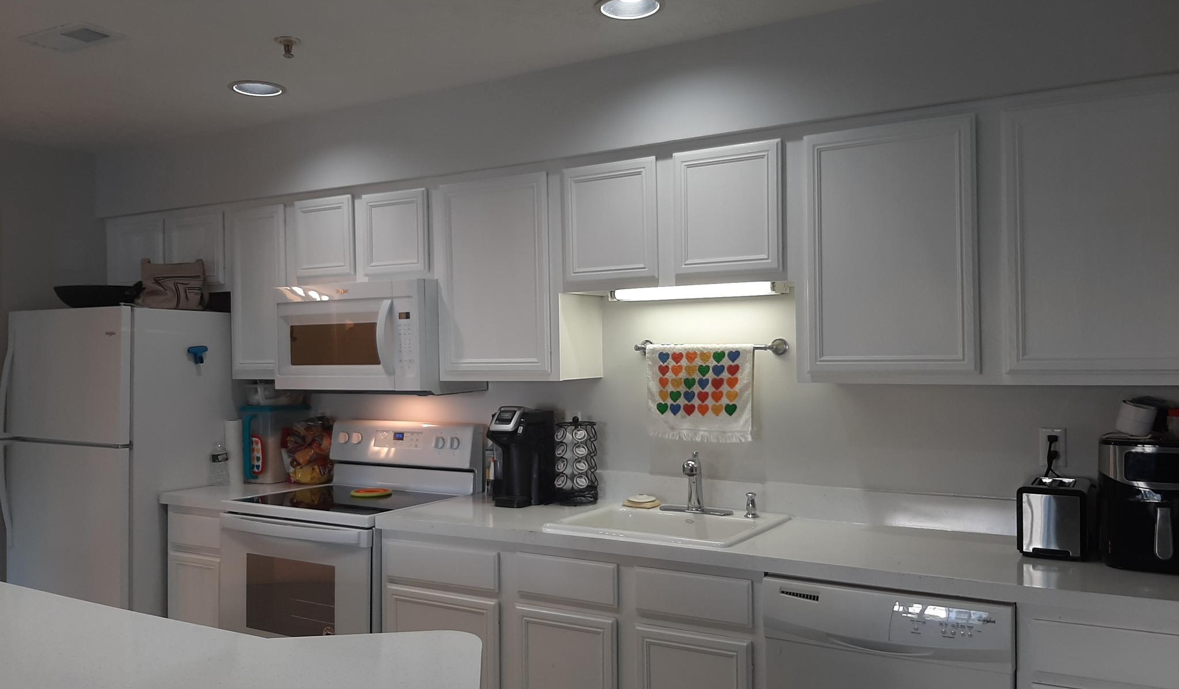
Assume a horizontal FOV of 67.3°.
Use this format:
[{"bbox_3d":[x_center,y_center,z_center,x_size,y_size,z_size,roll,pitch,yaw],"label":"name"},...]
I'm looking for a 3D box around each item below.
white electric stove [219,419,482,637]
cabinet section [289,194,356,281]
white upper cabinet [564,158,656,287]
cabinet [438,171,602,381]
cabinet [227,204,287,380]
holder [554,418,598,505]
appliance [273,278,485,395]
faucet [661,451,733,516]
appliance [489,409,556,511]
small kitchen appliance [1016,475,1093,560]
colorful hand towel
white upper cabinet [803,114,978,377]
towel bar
[{"bbox_3d":[-0.914,0.921,3.461,0.761,1.188,0.680,-1,-1,29],"label":"white electric stove"},{"bbox_3d":[-1.013,-0.423,3.732,0.377,0.343,0.318,-1,-1,29],"label":"cabinet section"},{"bbox_3d":[0.142,-0.404,3.119,0.384,0.441,0.330,-1,-1,29],"label":"white upper cabinet"},{"bbox_3d":[-0.264,-0.246,3.340,0.530,0.763,0.330,-1,-1,29],"label":"cabinet"},{"bbox_3d":[-1.326,-0.234,3.922,0.375,0.765,0.334,-1,-1,29],"label":"cabinet"},{"bbox_3d":[-0.053,0.433,3.291,0.157,0.320,0.157,0,-1,0],"label":"holder"},{"bbox_3d":[-0.854,-0.023,3.602,0.758,0.424,0.435,-1,-1,29],"label":"appliance"},{"bbox_3d":[0.347,0.471,2.984,0.260,0.220,0.170,-1,-1,22],"label":"faucet"},{"bbox_3d":[-0.273,0.420,3.351,0.195,0.355,0.245,-1,-1,29],"label":"appliance"},{"bbox_3d":[1.296,0.476,2.466,0.170,0.188,0.260,-1,-1,29],"label":"small kitchen appliance"},{"bbox_3d":[0.381,0.166,3.075,0.400,0.335,0.050,-1,-1,29],"label":"colorful hand towel"},{"bbox_3d":[0.931,-0.267,2.682,0.500,0.743,0.330,-1,-1,29],"label":"white upper cabinet"},{"bbox_3d":[0.409,0.011,3.094,0.550,0.062,0.085,-1,-1,29],"label":"towel bar"}]

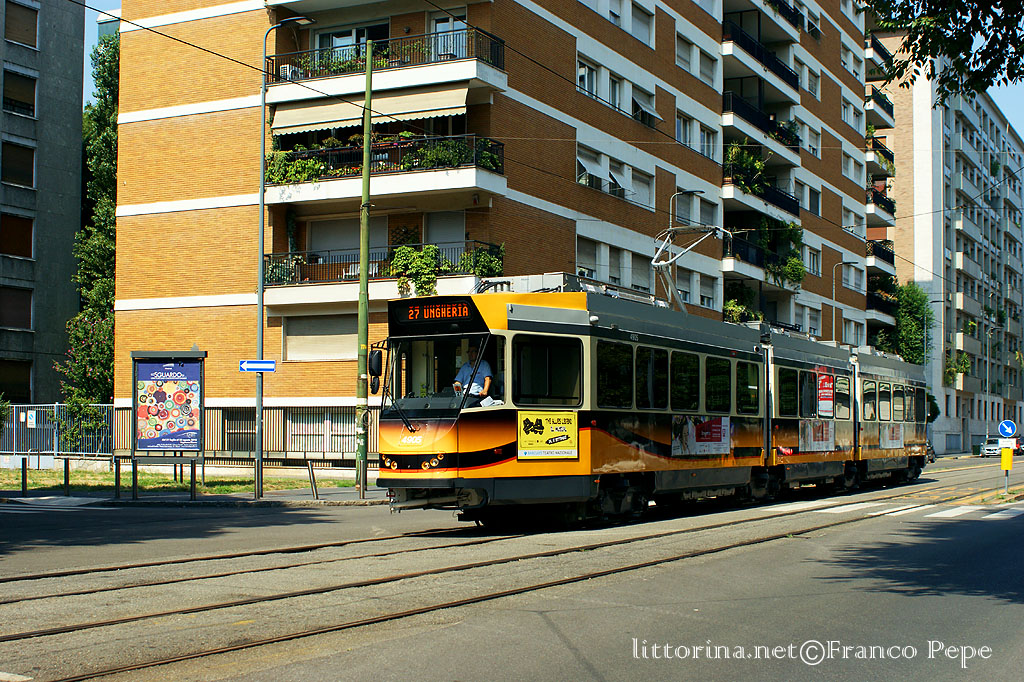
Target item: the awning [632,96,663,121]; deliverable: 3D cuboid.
[{"bbox_3d":[5.115,-8.586,55.010,0.480,0.540,2.270,-1,-4,27],"label":"awning"}]

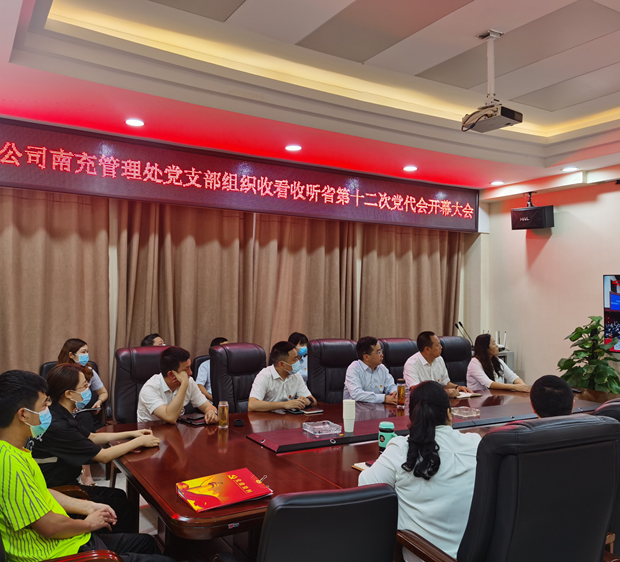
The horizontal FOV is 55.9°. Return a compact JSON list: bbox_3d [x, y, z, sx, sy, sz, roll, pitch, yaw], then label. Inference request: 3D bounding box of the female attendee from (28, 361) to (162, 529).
[{"bbox_3d":[-1.090,1.007,2.930,0.700,1.200,0.480,1,-2,-32],"label":"female attendee"}]

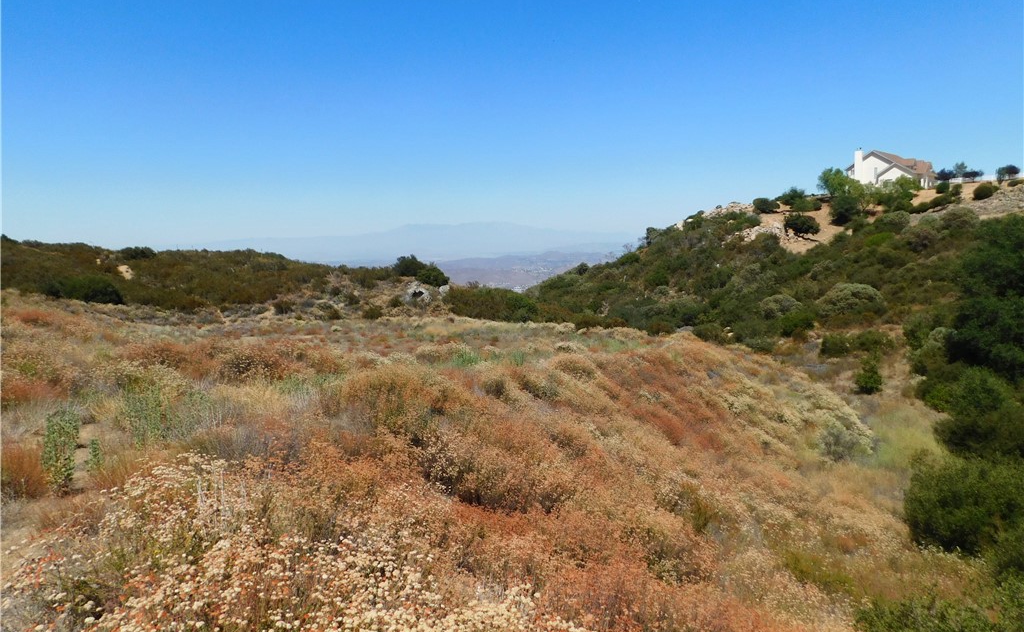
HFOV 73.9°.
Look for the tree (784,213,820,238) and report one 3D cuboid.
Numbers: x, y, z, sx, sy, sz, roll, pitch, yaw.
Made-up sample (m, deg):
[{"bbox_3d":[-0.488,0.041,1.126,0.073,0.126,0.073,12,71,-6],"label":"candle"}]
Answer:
[{"bbox_3d":[45.972,-14.270,107.736,5.800,4.200,5.000,3,7,23],"label":"tree"}]

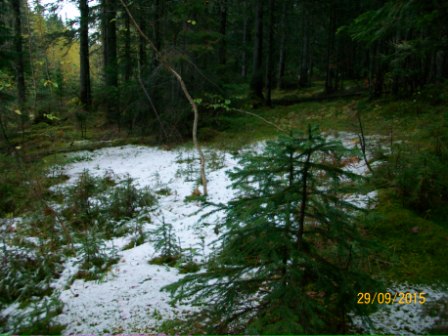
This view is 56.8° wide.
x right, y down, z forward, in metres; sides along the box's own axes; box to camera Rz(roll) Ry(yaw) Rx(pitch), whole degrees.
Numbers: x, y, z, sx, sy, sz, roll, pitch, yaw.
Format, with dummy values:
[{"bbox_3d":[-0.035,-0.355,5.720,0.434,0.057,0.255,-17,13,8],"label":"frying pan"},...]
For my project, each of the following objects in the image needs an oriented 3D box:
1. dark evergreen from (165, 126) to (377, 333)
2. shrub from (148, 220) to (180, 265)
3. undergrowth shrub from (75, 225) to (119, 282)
[{"bbox_3d":[0.288,0.372,2.574,1.280,1.258,1.200,1,11,0],"label":"dark evergreen"},{"bbox_3d":[-0.475,0.593,3.307,0.250,0.398,0.250,1,11,0],"label":"shrub"},{"bbox_3d":[-0.936,0.619,3.039,0.310,0.430,0.310,1,11,0],"label":"undergrowth shrub"}]

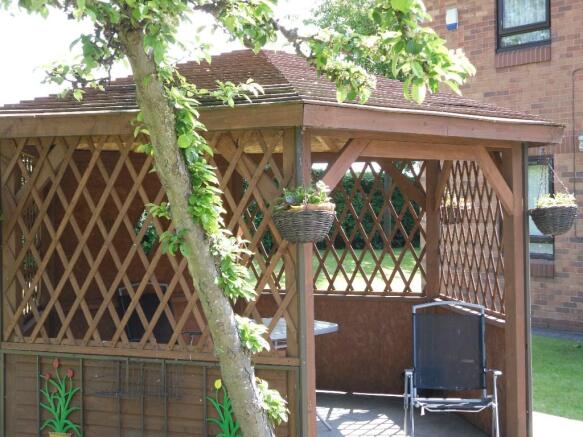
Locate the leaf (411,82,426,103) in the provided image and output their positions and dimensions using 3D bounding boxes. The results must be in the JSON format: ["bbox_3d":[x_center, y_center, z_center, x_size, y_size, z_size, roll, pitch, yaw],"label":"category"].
[{"bbox_3d":[0.453,-0.449,3.300,0.053,0.070,0.030,-1,1,0],"label":"leaf"}]

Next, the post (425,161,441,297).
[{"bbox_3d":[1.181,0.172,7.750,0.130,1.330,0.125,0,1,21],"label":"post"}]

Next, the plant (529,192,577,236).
[{"bbox_3d":[1.653,-0.025,5.859,0.305,0.280,0.300,-1,1,0],"label":"plant"}]

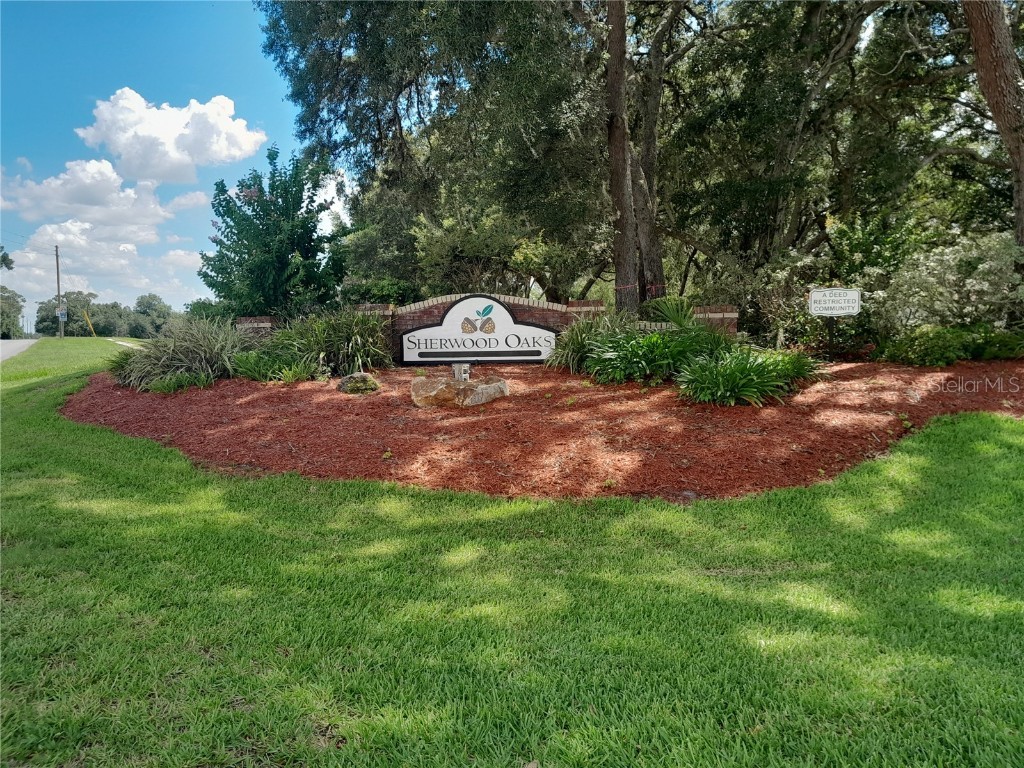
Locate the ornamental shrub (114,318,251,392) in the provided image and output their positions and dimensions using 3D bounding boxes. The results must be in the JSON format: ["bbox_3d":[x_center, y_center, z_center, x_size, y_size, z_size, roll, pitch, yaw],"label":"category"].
[{"bbox_3d":[-4.332,-0.401,10.500,1.840,0.940,1.450,0,4,0],"label":"ornamental shrub"}]

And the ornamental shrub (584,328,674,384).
[{"bbox_3d":[1.493,-0.349,10.150,1.160,0.690,1.000,0,4,0],"label":"ornamental shrub"}]

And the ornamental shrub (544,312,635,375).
[{"bbox_3d":[1.042,-0.537,10.600,1.130,0.800,0.950,0,4,0],"label":"ornamental shrub"}]

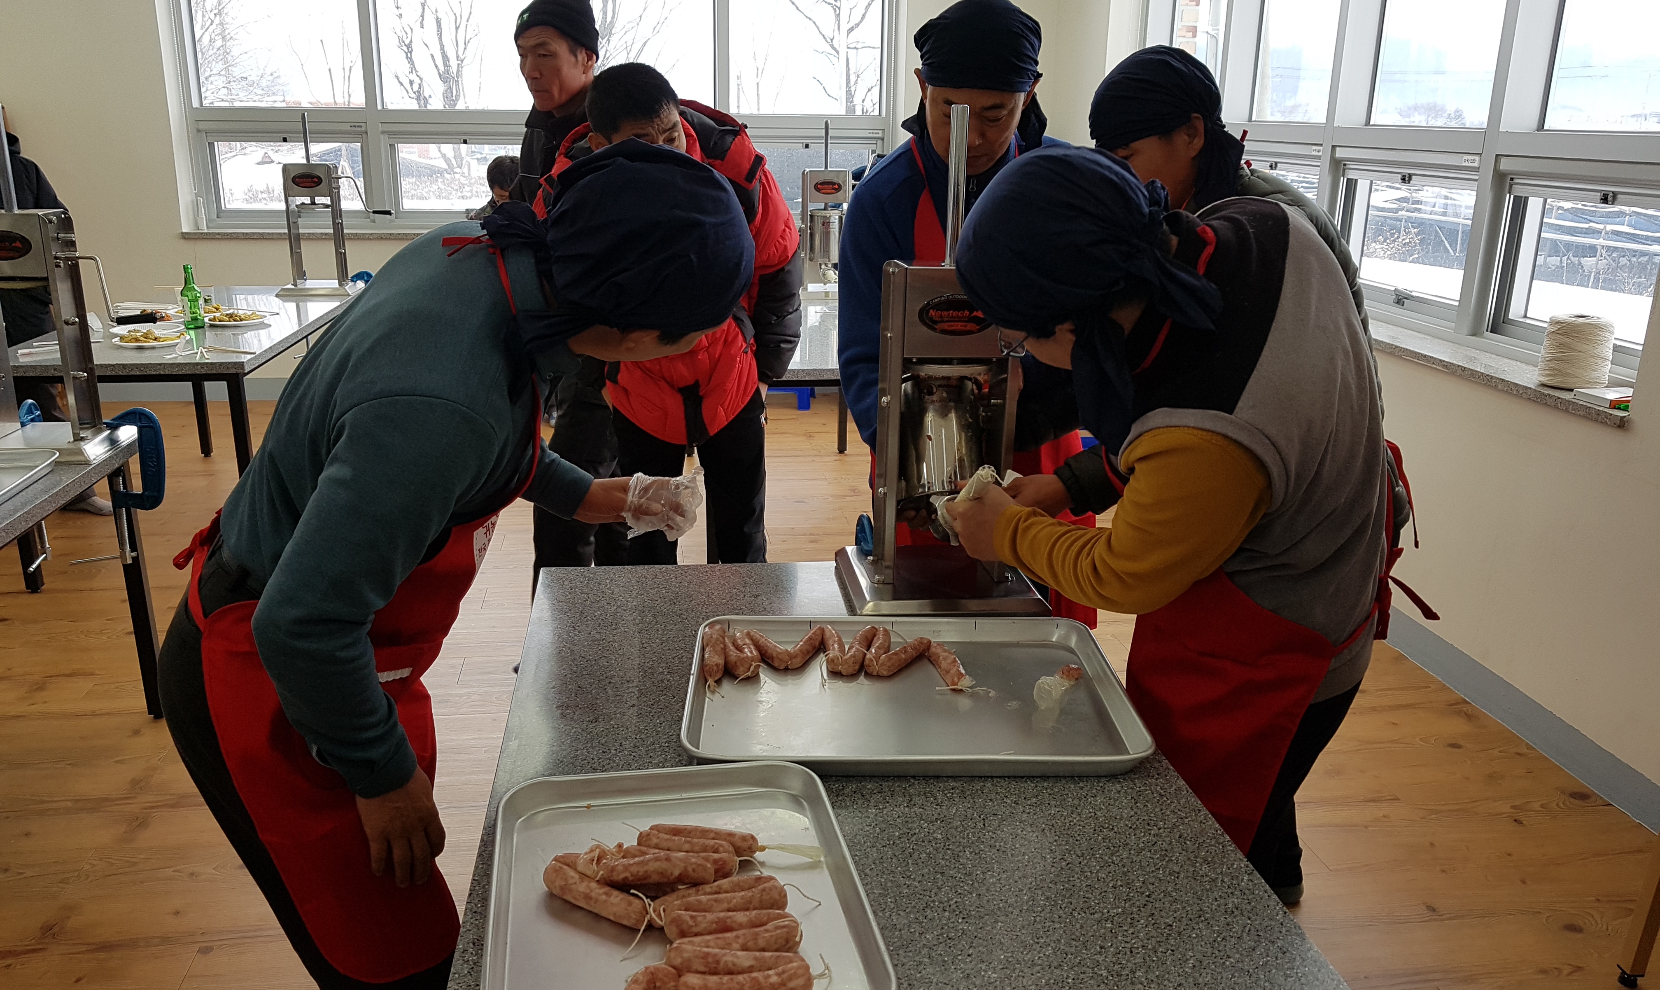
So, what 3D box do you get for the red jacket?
[{"bbox_3d":[-0.331,-0.440,2.595,0.570,0.730,0.420,-3,17,-13],"label":"red jacket"}]

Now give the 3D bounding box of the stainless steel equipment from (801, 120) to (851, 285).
[{"bbox_3d":[0.017,-1.227,5.404,0.305,0.731,0.230,-1,17,-8],"label":"stainless steel equipment"}]

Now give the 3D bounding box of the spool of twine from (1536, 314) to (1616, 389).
[{"bbox_3d":[1.941,-0.373,3.230,0.182,0.165,0.182,1,17,0],"label":"spool of twine"}]

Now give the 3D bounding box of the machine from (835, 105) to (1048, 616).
[{"bbox_3d":[0.189,-0.214,2.015,0.315,0.785,0.230,0,17,-4],"label":"machine"}]

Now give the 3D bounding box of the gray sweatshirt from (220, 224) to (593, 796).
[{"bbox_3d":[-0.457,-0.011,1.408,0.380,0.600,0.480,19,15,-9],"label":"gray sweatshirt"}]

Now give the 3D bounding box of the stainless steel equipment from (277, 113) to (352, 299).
[{"bbox_3d":[-2.155,-1.203,5.191,0.305,0.723,0.230,-1,17,-8],"label":"stainless steel equipment"}]

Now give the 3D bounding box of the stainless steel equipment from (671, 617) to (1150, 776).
[{"bbox_3d":[0.102,0.269,1.715,0.588,0.032,0.447,1,17,-2],"label":"stainless steel equipment"}]

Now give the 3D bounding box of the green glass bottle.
[{"bbox_3d":[-2.263,-0.702,4.403,0.070,0.222,0.070,-1,17,-8],"label":"green glass bottle"}]

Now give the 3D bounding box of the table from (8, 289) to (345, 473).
[{"bbox_3d":[-2.331,-0.306,4.718,0.819,0.722,1.747,-1,17,-8],"label":"table"}]

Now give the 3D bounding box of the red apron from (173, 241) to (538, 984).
[{"bbox_3d":[-0.518,0.151,1.438,0.350,0.860,0.410,12,16,-7],"label":"red apron"}]

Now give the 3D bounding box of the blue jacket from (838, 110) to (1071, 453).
[{"bbox_3d":[0.227,-0.373,2.278,0.510,0.650,0.360,-1,17,-8],"label":"blue jacket"}]

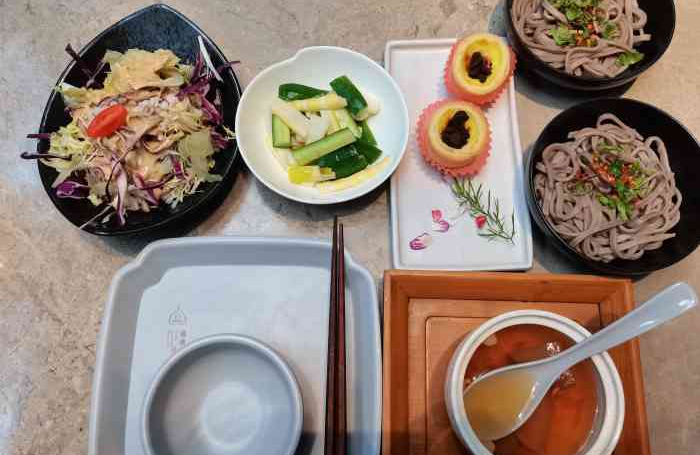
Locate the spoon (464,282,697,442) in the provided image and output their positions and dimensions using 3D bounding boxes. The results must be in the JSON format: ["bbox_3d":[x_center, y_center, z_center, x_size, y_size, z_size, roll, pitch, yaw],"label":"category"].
[{"bbox_3d":[0.145,0.089,0.359,0.165,0.043,0.039,-28,76,-3],"label":"spoon"}]

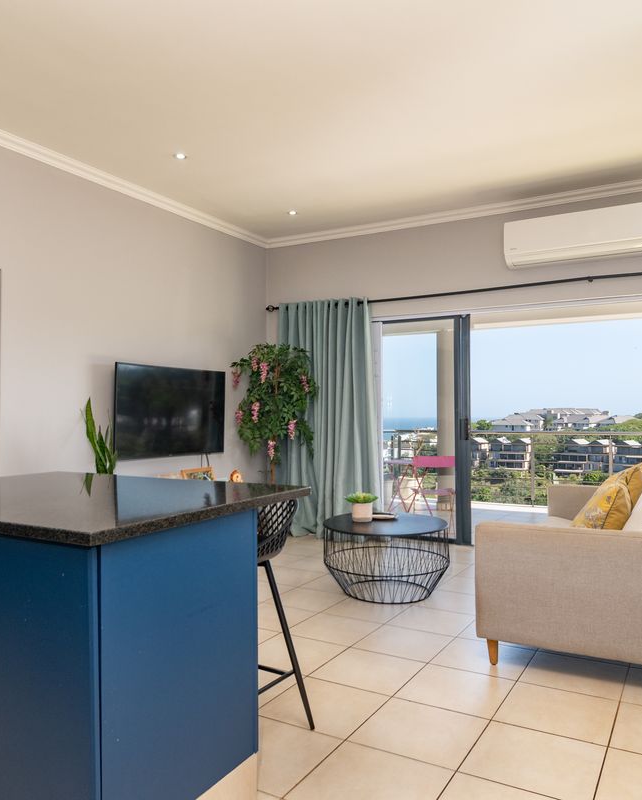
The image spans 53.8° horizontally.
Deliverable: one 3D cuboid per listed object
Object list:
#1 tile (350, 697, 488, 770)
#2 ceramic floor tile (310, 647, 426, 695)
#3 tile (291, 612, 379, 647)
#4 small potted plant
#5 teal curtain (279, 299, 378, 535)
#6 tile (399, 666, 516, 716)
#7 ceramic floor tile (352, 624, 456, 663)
[{"bbox_3d":[0.363,1.201,2.299,0.396,0.010,0.396,-1,-2,30],"label":"tile"},{"bbox_3d":[0.219,1.216,2.845,0.400,0.010,0.400,-1,-2,30],"label":"ceramic floor tile"},{"bbox_3d":[0.079,1.234,3.393,0.396,0.010,0.396,-1,-2,30],"label":"tile"},{"bbox_3d":[0.283,0.719,4.280,0.210,0.180,0.210,-1,-1,4],"label":"small potted plant"},{"bbox_3d":[0.035,0.175,5.929,1.030,2.220,0.180,-1,-2,30],"label":"teal curtain"},{"bbox_3d":[0.566,1.209,2.643,0.396,0.010,0.396,-1,-2,30],"label":"tile"},{"bbox_3d":[0.421,1.223,3.190,0.400,0.010,0.400,-1,-2,30],"label":"ceramic floor tile"}]

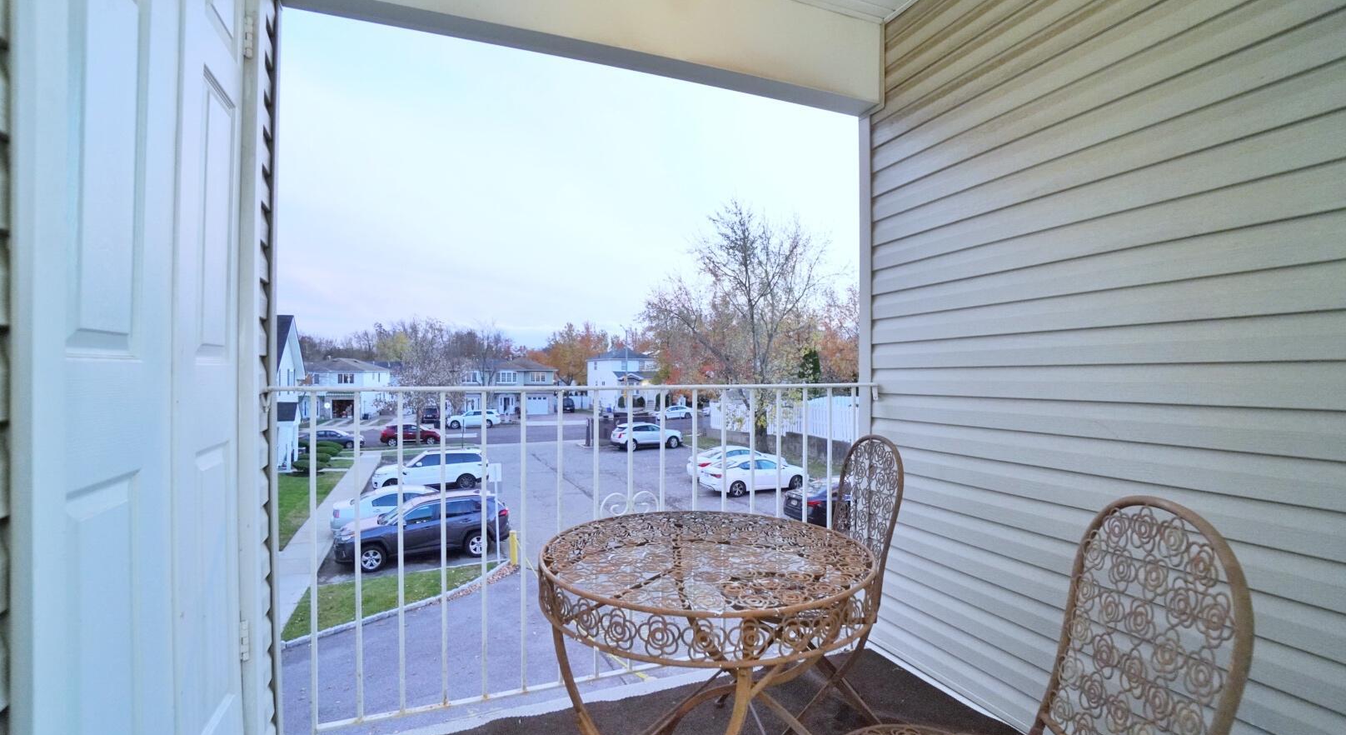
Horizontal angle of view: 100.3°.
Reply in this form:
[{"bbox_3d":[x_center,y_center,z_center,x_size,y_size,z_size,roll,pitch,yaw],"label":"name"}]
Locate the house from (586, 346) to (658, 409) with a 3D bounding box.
[{"bbox_3d":[-6.800,1.266,73.491,6.800,8.350,9.200,0,-1,-28],"label":"house"}]

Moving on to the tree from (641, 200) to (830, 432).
[{"bbox_3d":[3.700,-2.440,33.024,10.800,14.500,9.500,0,-1,0],"label":"tree"}]

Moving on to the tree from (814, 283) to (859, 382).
[{"bbox_3d":[13.600,-0.877,45.010,6.000,11.600,6.000,0,-1,0],"label":"tree"}]

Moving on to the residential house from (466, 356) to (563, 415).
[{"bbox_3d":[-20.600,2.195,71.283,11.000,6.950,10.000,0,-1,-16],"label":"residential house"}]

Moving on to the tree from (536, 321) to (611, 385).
[{"bbox_3d":[-15.000,-0.560,84.009,10.800,12.500,9.500,0,-1,0],"label":"tree"}]

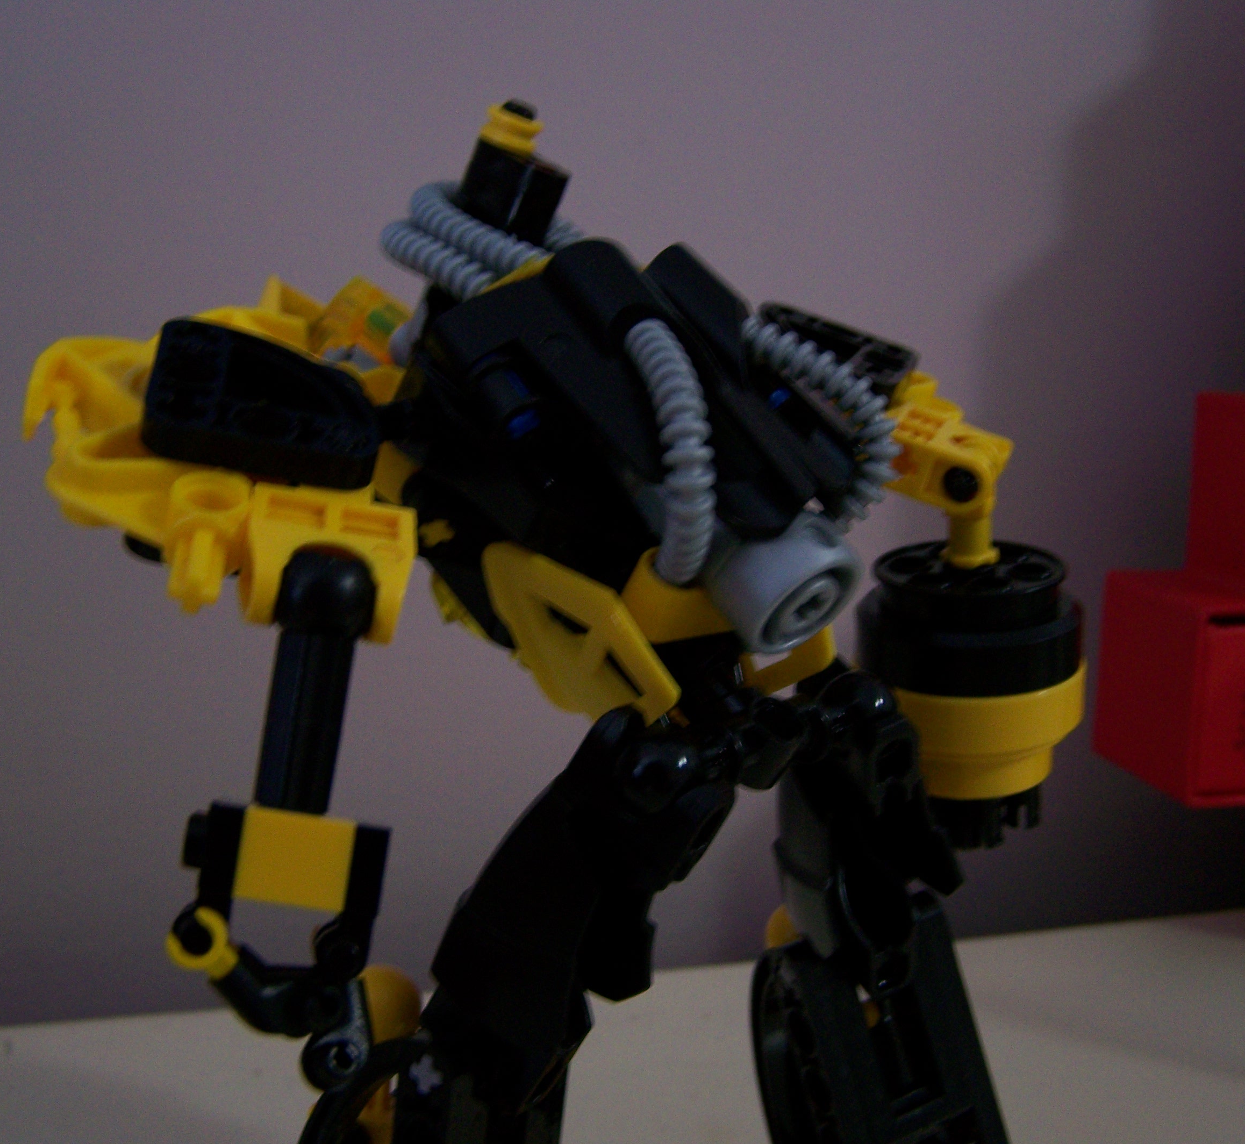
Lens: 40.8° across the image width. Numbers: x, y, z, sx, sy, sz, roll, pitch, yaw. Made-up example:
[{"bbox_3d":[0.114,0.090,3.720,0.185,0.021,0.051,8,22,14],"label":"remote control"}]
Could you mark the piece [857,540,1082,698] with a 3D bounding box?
[{"bbox_3d":[0.046,0.006,0.223,0.030,0.013,0.030,-3,16,0],"label":"piece"}]

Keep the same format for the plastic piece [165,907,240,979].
[{"bbox_3d":[-0.038,0.033,0.149,0.006,0.005,0.004,45,4,0],"label":"plastic piece"}]

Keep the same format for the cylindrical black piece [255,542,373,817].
[{"bbox_3d":[-0.028,0.010,0.150,0.009,0.025,0.009,9,-5,0],"label":"cylindrical black piece"}]

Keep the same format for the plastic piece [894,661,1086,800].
[{"bbox_3d":[0.047,0.020,0.227,0.031,0.017,0.031,-3,16,0],"label":"plastic piece"}]

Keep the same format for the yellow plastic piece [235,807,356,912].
[{"bbox_3d":[-0.029,0.026,0.149,0.010,0.008,0.008,9,-6,-1],"label":"yellow plastic piece"}]

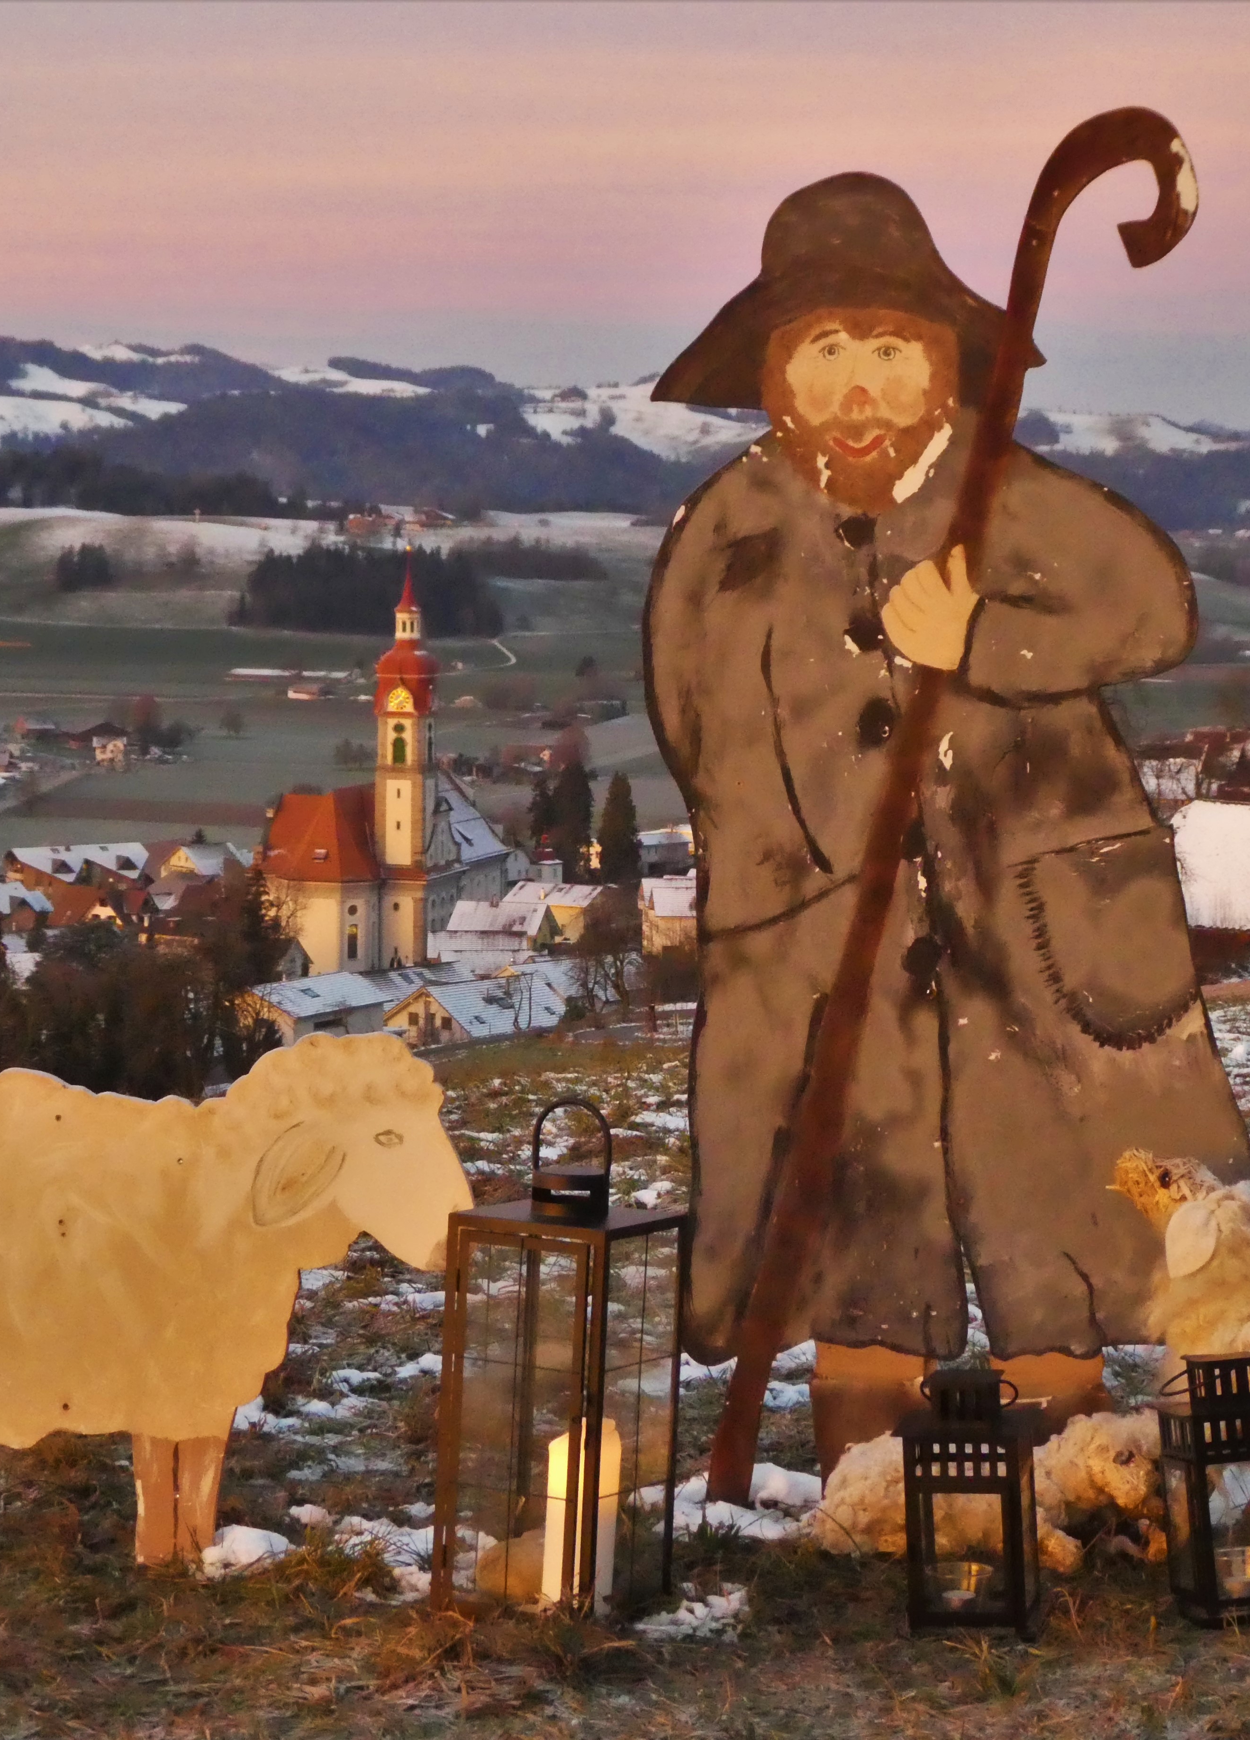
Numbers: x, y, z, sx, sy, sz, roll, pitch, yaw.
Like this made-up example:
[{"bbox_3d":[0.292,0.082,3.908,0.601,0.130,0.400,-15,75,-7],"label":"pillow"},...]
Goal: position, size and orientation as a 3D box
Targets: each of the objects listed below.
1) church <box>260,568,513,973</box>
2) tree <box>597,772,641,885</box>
[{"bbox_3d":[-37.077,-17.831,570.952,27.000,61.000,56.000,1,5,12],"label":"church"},{"bbox_3d":[-1.030,-6.072,620.000,7.060,19.332,7.060,0,4,0],"label":"tree"}]

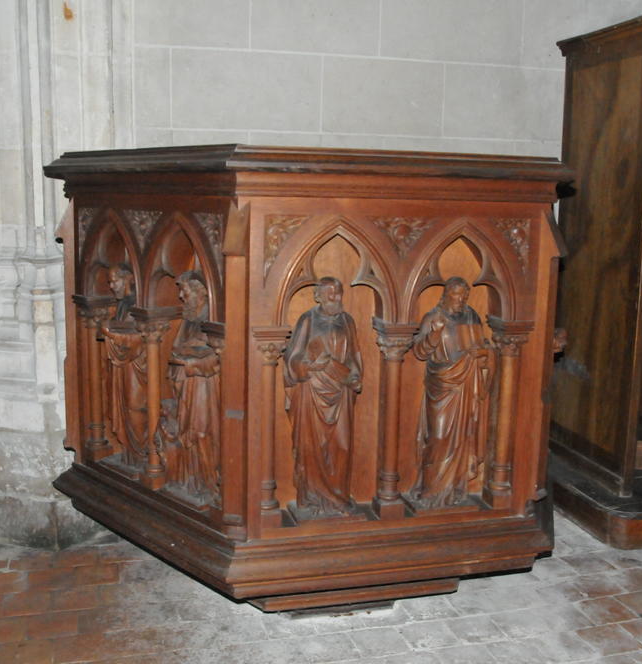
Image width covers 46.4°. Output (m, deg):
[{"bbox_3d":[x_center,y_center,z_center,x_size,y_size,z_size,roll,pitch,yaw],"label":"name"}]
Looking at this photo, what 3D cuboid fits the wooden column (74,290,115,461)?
[{"bbox_3d":[-0.735,0.150,2.483,0.095,0.543,0.112,10,13,43],"label":"wooden column"}]

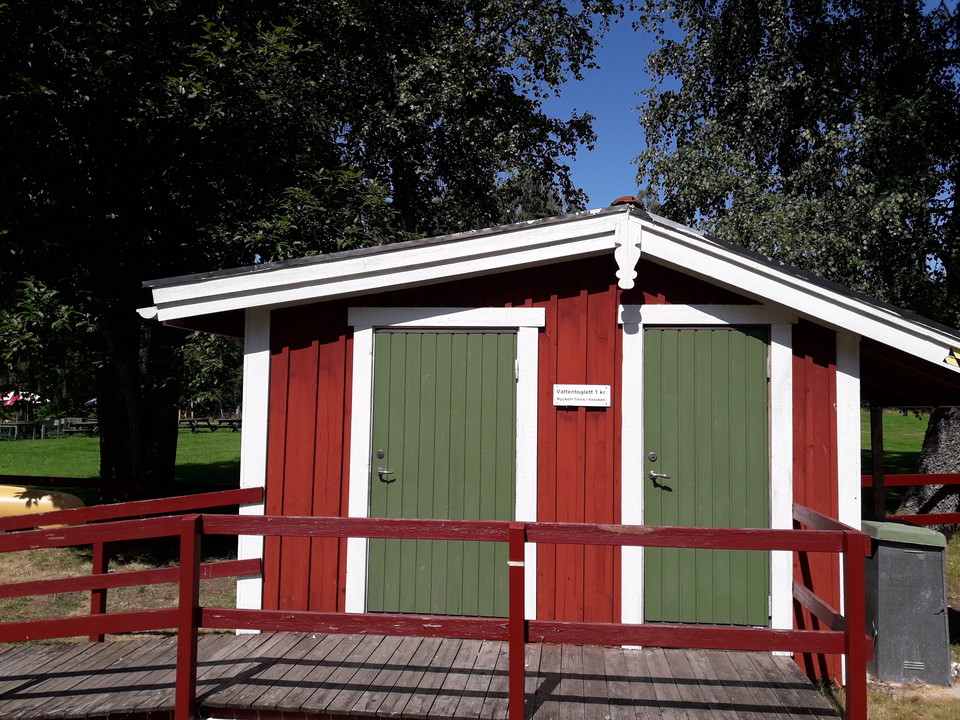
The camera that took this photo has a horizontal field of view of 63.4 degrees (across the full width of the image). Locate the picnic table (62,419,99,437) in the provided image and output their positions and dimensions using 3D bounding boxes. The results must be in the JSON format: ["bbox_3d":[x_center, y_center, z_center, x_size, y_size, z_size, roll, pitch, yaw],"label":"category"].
[{"bbox_3d":[-20.528,3.580,40.000,1.900,0.740,1.500,2,-4,-27],"label":"picnic table"}]

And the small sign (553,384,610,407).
[{"bbox_3d":[0.709,0.248,5.382,0.391,0.146,0.012,1,-3,5],"label":"small sign"}]

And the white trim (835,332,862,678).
[{"bbox_3d":[2.486,0.983,5.209,0.157,2.339,0.035,1,-3,5],"label":"white trim"}]

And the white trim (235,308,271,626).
[{"bbox_3d":[-1.611,0.783,5.545,0.182,2.308,0.035,1,-3,5],"label":"white trim"}]

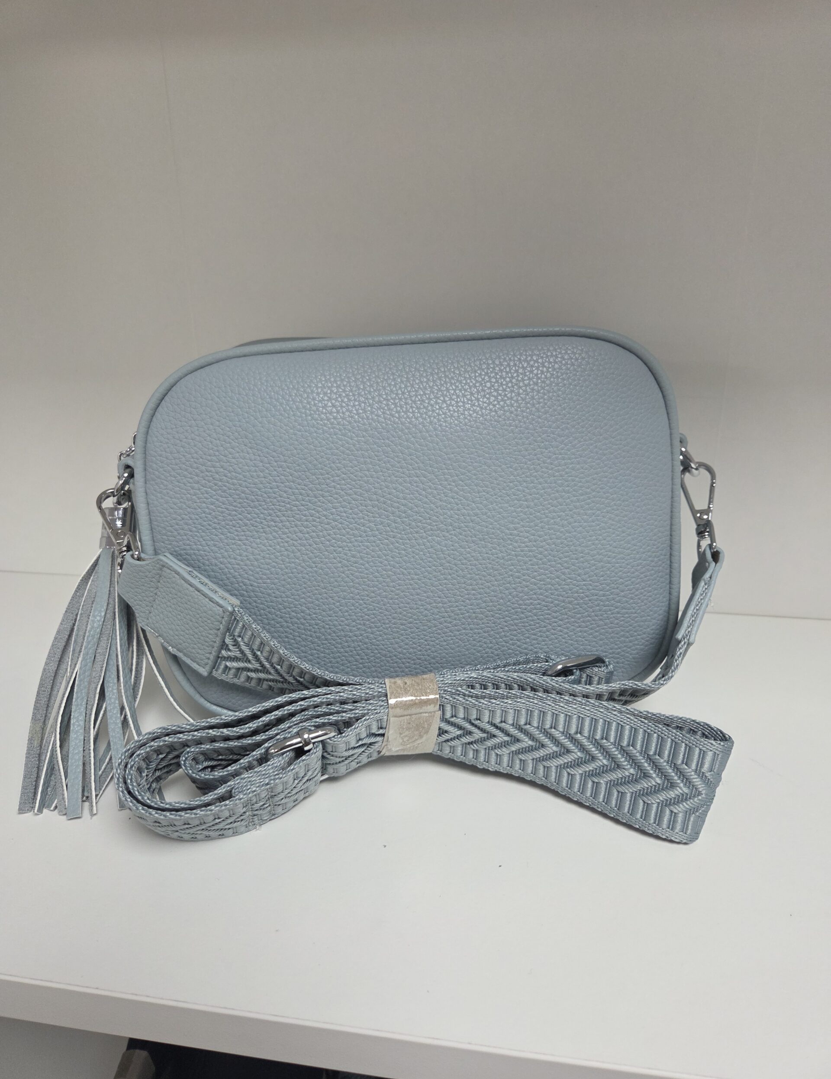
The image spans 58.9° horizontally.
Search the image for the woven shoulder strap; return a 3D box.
[{"bbox_3d":[-0.003,0.034,0.290,0.291,0.111,0.121,-1,21,0],"label":"woven shoulder strap"}]

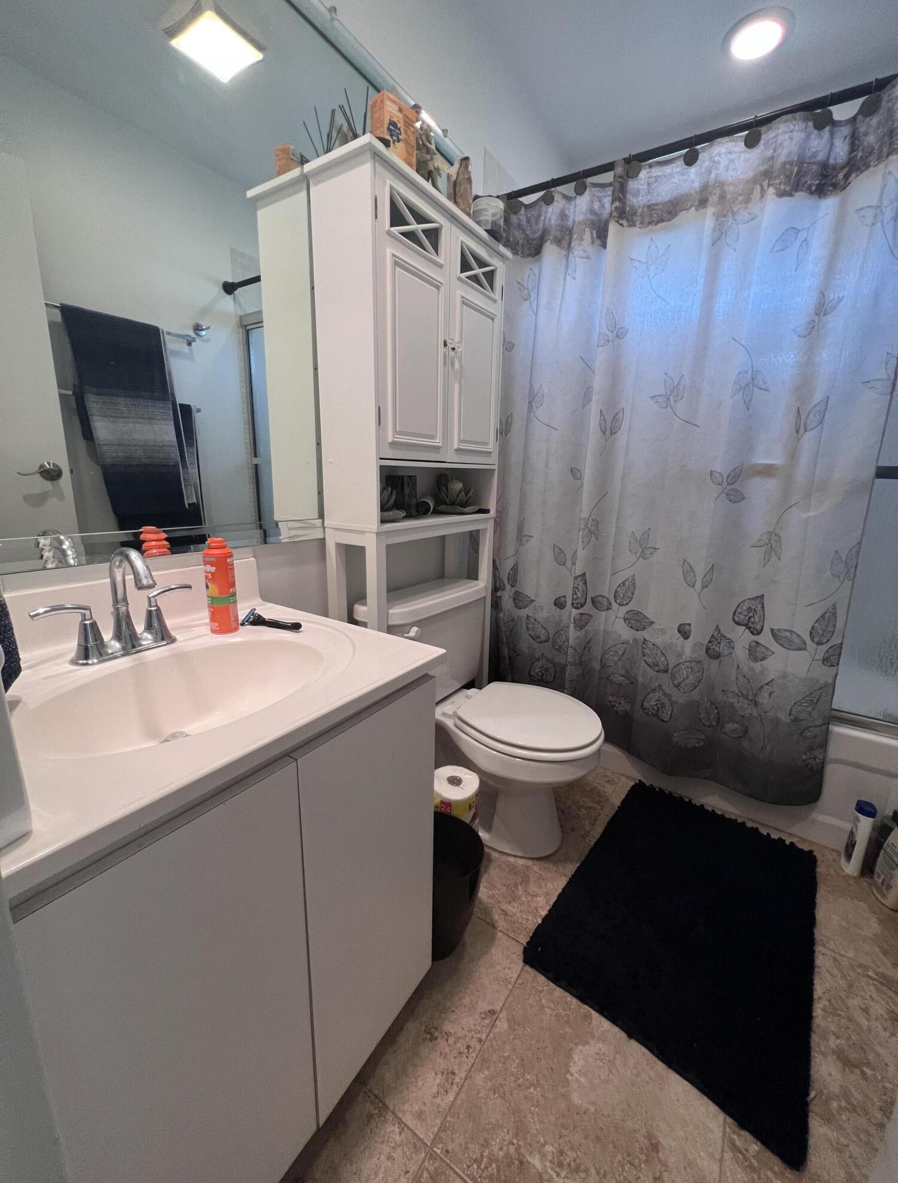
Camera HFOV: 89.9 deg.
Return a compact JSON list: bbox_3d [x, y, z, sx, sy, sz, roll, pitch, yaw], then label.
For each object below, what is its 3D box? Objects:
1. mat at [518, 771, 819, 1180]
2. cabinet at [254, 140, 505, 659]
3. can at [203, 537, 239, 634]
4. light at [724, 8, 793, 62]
[{"bbox_3d":[0.653,0.835,1.218,0.525,0.028,0.850,13,18,37],"label":"mat"},{"bbox_3d":[-0.083,-0.122,1.395,0.202,1.760,0.600,11,17,34],"label":"cabinet"},{"bbox_3d":[-0.431,-0.011,0.854,0.052,0.177,0.052,1,14,0],"label":"can"},{"bbox_3d":[0.943,-1.690,1.376,0.187,0.025,0.187,11,17,33],"label":"light"}]

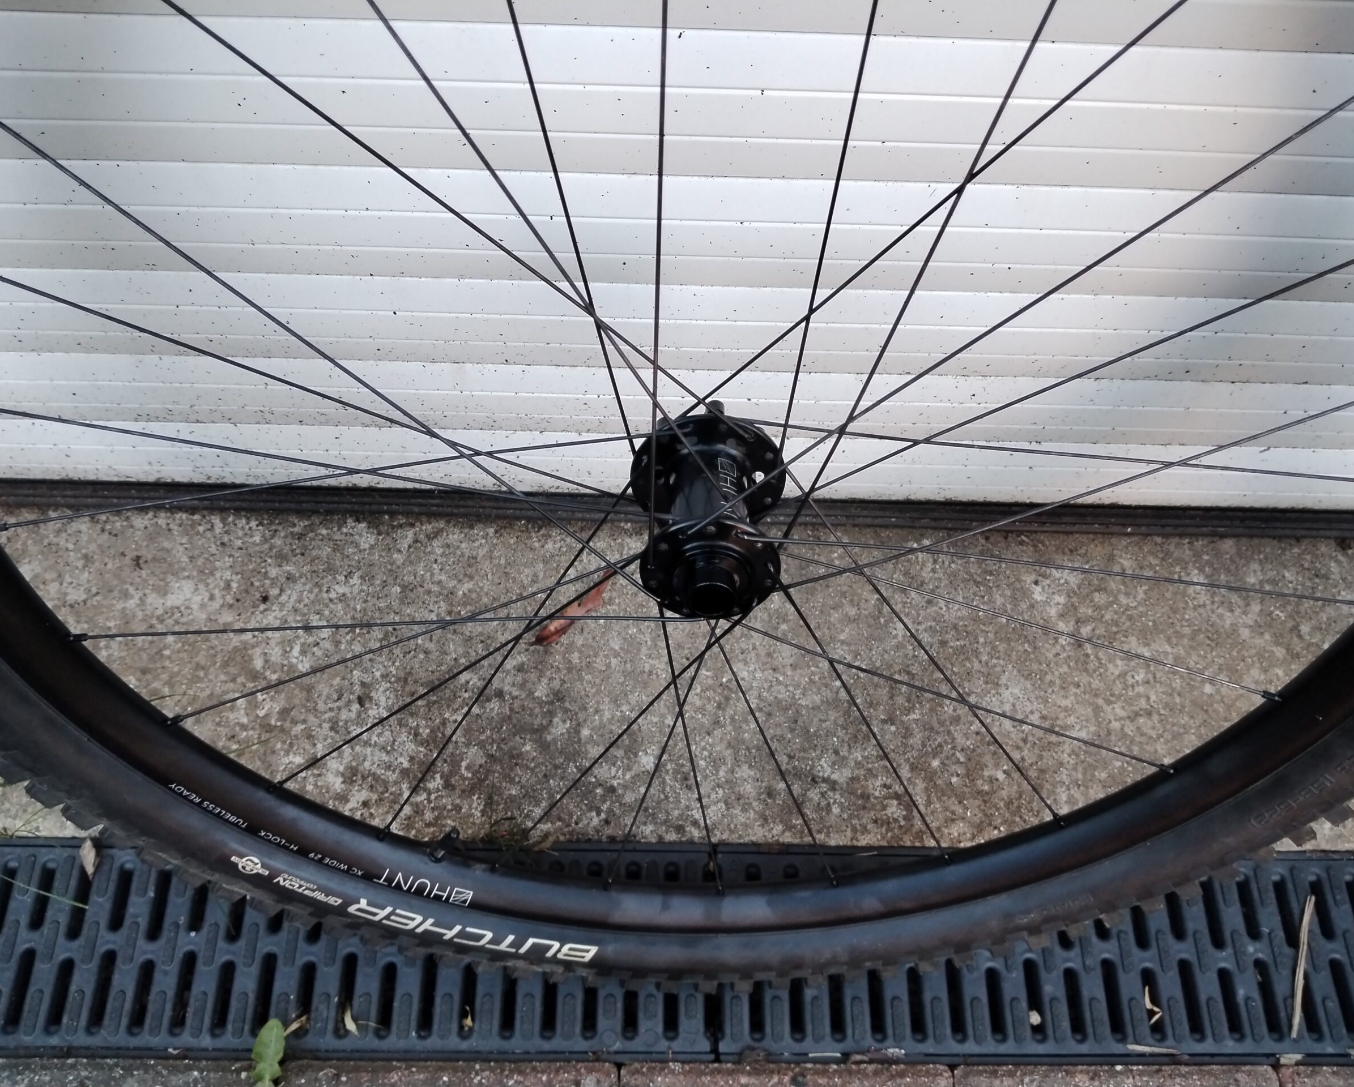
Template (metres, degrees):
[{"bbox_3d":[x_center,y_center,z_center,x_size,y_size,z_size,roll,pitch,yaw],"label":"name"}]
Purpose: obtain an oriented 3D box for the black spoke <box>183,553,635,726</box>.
[{"bbox_3d":[-0.111,0.038,0.494,0.283,0.002,0.002,-20,40,12],"label":"black spoke"}]

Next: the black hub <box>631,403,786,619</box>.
[{"bbox_3d":[0.013,-0.014,0.430,0.062,0.062,0.101,2,43,-1],"label":"black hub"}]

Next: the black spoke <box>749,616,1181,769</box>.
[{"bbox_3d":[0.124,0.069,0.481,0.286,0.002,0.002,20,40,-26],"label":"black spoke"}]

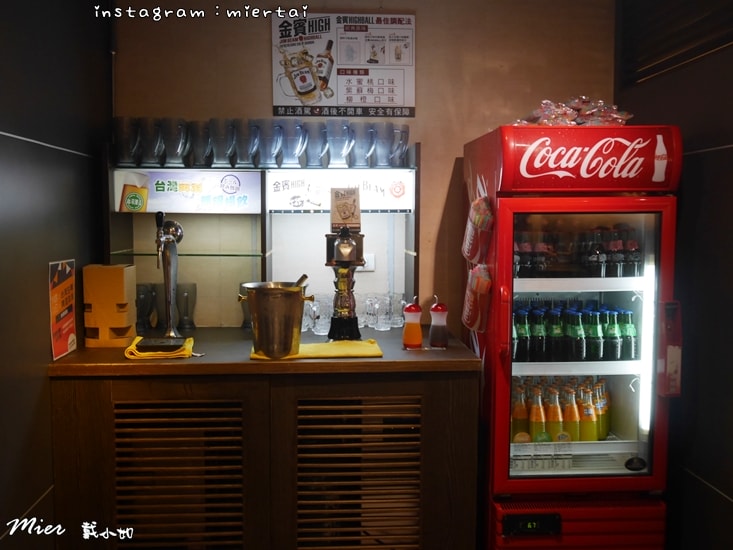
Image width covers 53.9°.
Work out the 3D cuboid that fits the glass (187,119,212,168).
[{"bbox_3d":[-0.607,-0.482,2.685,0.115,0.176,0.085,4,6,42],"label":"glass"}]

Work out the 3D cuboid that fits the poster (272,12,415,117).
[{"bbox_3d":[-0.085,-0.828,2.840,0.563,0.403,0.013,0,4,-3],"label":"poster"}]

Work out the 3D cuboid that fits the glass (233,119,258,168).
[{"bbox_3d":[-0.431,-0.476,2.621,0.085,0.176,0.115,-4,6,-44],"label":"glass"}]

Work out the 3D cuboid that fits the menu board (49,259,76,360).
[{"bbox_3d":[-0.963,0.107,2.297,0.011,0.302,0.216,0,4,-5],"label":"menu board"}]

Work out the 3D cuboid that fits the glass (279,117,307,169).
[{"bbox_3d":[-0.266,-0.476,2.630,0.085,0.176,0.115,-3,6,-41],"label":"glass"}]

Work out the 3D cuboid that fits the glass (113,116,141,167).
[{"bbox_3d":[-0.852,-0.476,2.597,0.115,0.176,0.085,3,5,37],"label":"glass"}]

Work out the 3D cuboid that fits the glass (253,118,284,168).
[{"bbox_3d":[-0.348,-0.476,2.626,0.085,0.176,0.115,-4,6,-43],"label":"glass"}]

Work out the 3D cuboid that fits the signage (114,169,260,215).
[{"bbox_3d":[-0.648,-0.302,2.627,0.526,0.155,0.021,0,4,-3],"label":"signage"}]

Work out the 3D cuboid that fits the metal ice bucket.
[{"bbox_3d":[-0.292,0.145,2.320,0.244,0.216,0.214,0,4,-3],"label":"metal ice bucket"}]

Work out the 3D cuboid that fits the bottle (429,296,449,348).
[{"bbox_3d":[0.252,0.158,2.474,0.064,0.176,0.064,0,4,0],"label":"bottle"}]

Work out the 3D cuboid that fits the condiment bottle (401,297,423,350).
[{"bbox_3d":[0.157,0.161,2.437,0.067,0.177,0.067,1,4,5],"label":"condiment bottle"}]

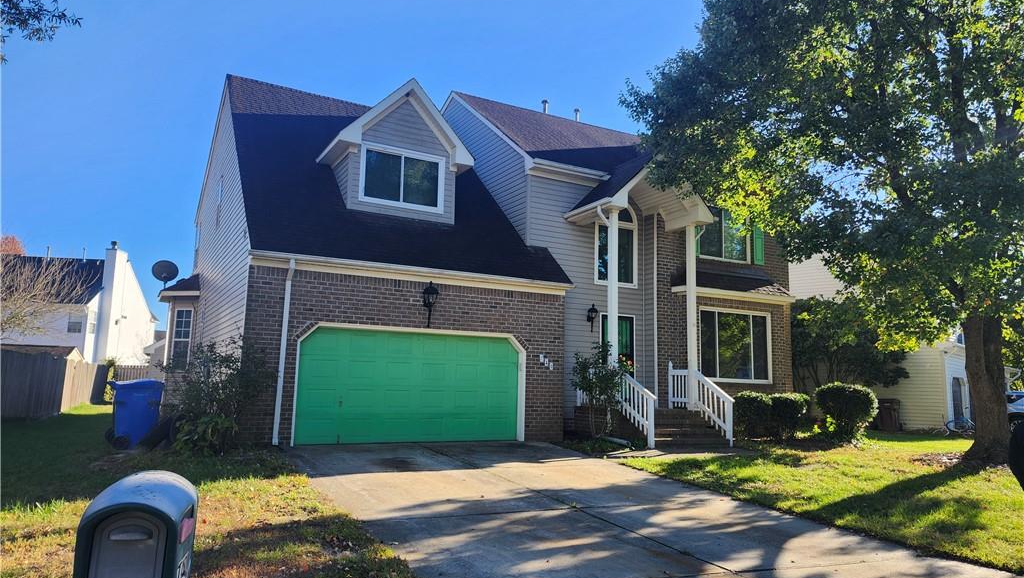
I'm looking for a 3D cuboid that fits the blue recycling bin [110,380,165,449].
[{"bbox_3d":[-6.345,2.101,11.402,0.810,1.120,0.680,6,-10,-33],"label":"blue recycling bin"}]

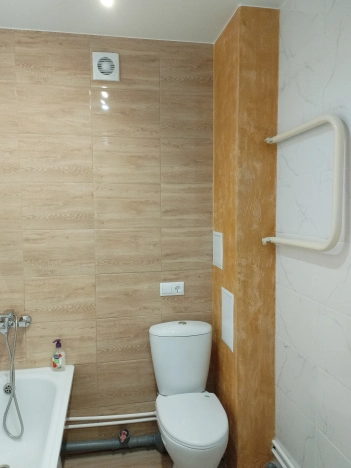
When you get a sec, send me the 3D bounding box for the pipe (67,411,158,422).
[{"bbox_3d":[-0.382,1.114,2.148,0.547,0.025,0.025,1,4,-10],"label":"pipe"}]

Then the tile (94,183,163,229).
[{"bbox_3d":[-0.284,-0.167,2.115,0.400,0.270,0.014,-1,4,-10],"label":"tile"}]

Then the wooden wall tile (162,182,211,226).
[{"bbox_3d":[0.075,-0.174,2.194,0.335,0.272,0.009,-1,4,-12],"label":"wooden wall tile"}]

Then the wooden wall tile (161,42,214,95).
[{"bbox_3d":[0.069,-0.996,2.138,0.335,0.290,0.009,-1,4,-12],"label":"wooden wall tile"}]

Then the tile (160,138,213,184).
[{"bbox_3d":[0.070,-0.445,2.156,0.320,0.270,0.014,-1,4,-10],"label":"tile"}]

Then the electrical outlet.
[{"bbox_3d":[-0.017,0.349,2.198,0.153,0.081,0.014,-1,4,-12],"label":"electrical outlet"}]

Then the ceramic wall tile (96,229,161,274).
[{"bbox_3d":[-0.282,0.105,2.134,0.400,0.270,0.014,-1,4,-10],"label":"ceramic wall tile"}]

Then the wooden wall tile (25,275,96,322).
[{"bbox_3d":[-0.681,0.389,2.099,0.401,0.273,0.015,-1,4,-10],"label":"wooden wall tile"}]

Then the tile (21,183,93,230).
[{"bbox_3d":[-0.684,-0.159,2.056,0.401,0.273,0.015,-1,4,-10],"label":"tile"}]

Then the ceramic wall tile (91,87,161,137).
[{"bbox_3d":[-0.289,-0.709,2.082,0.402,0.272,0.009,-1,4,-12],"label":"ceramic wall tile"}]

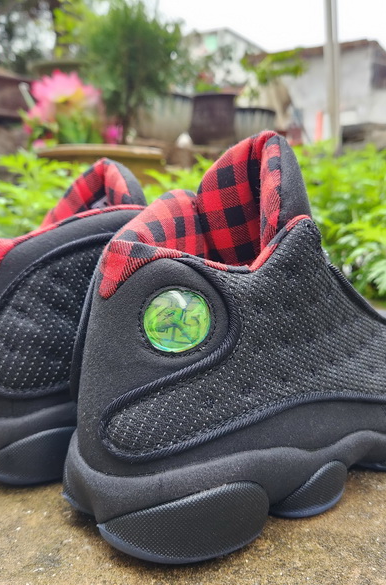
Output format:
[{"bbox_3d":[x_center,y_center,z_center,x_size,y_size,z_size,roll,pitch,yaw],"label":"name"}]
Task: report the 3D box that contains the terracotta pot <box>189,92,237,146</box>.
[{"bbox_3d":[0.127,-1.065,3.200,0.280,0.310,0.280,0,9,0],"label":"terracotta pot"}]

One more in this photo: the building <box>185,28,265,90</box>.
[{"bbox_3d":[1.850,-10.774,34.089,7.000,10.000,9.000,6,11,32],"label":"building"}]

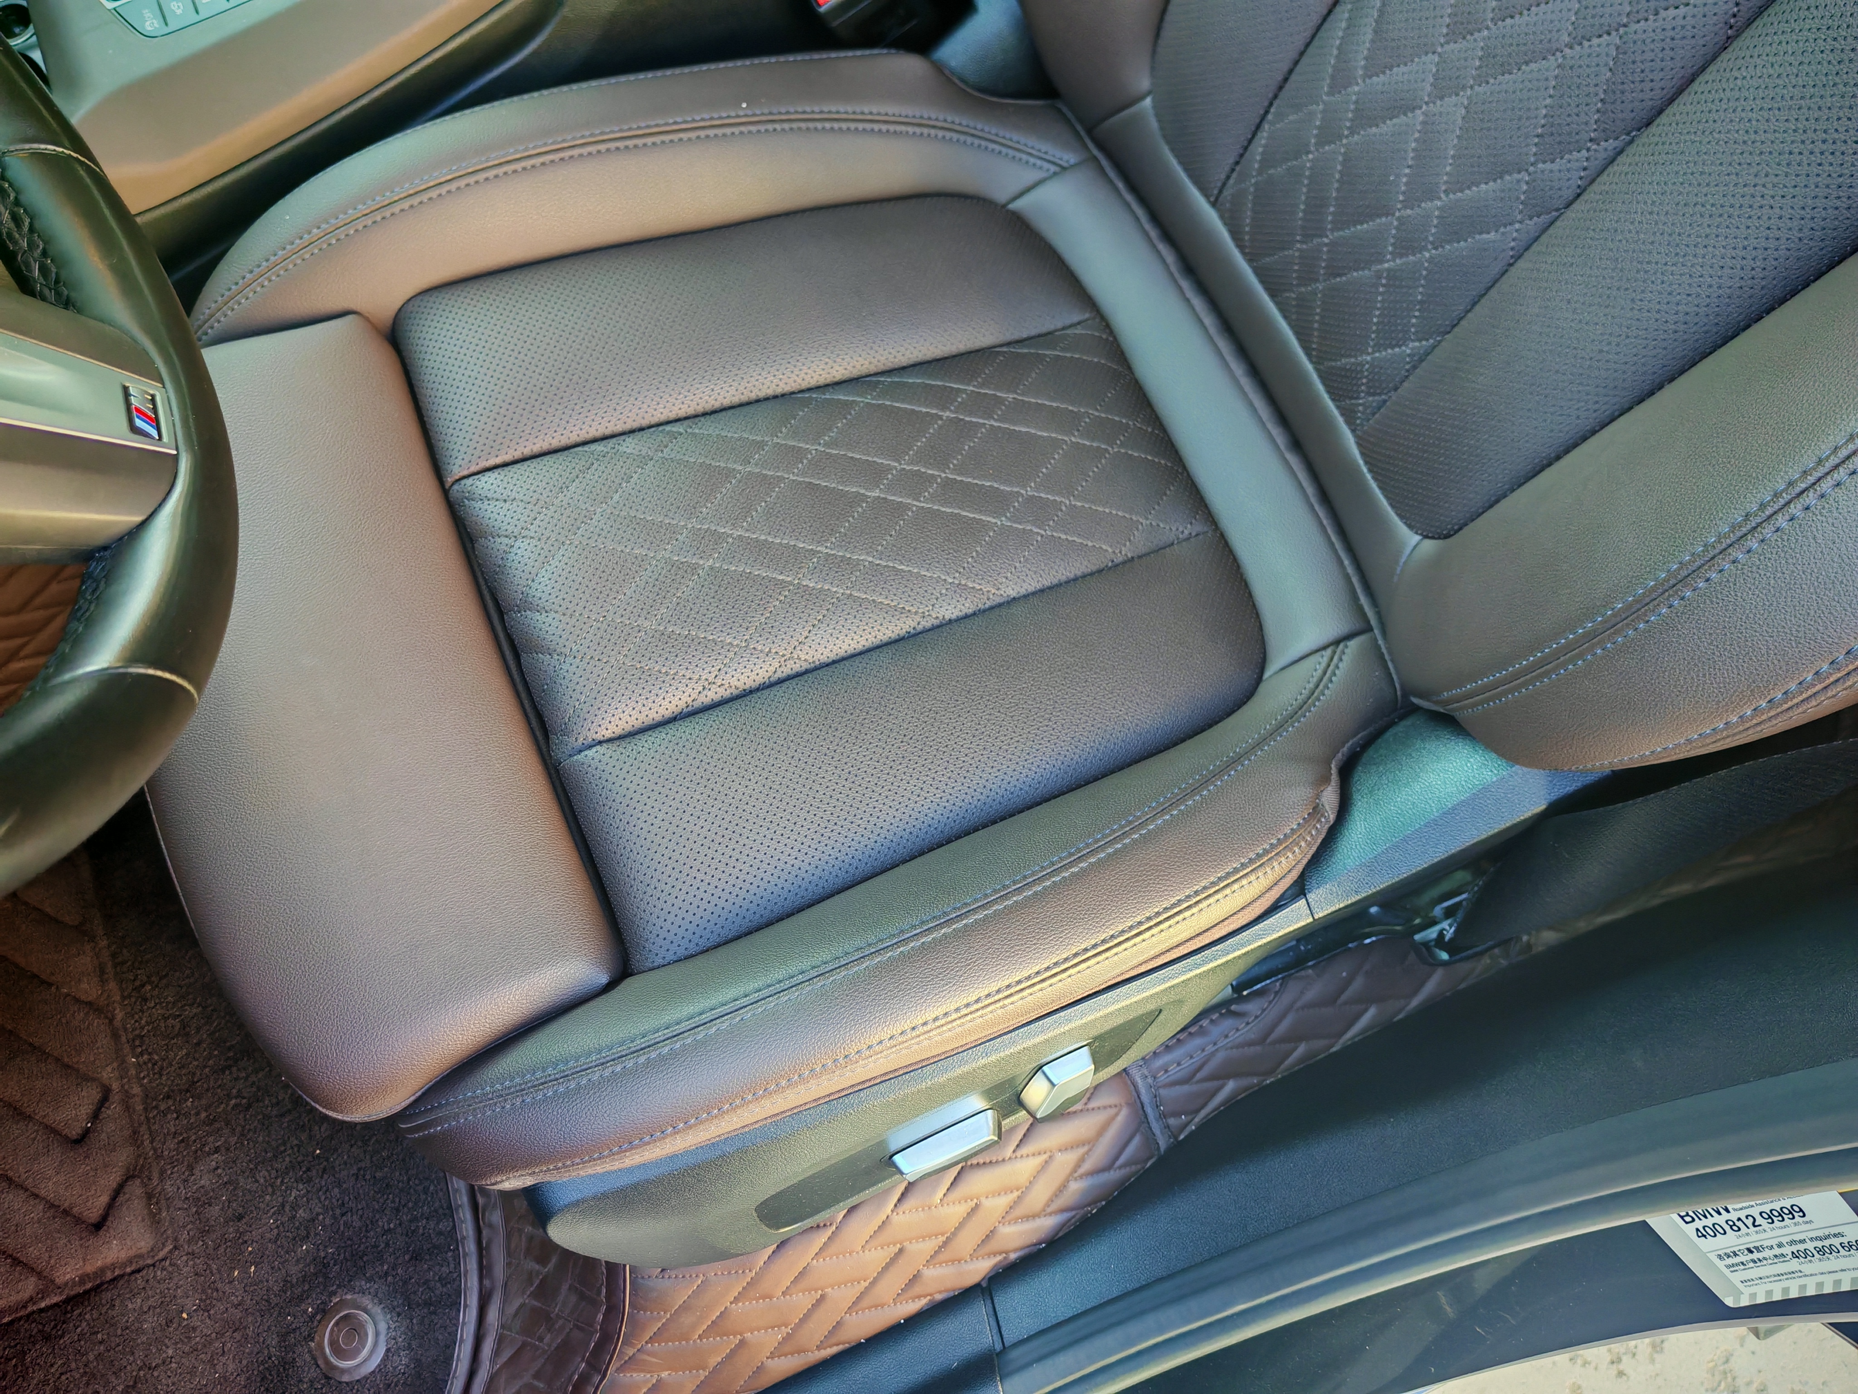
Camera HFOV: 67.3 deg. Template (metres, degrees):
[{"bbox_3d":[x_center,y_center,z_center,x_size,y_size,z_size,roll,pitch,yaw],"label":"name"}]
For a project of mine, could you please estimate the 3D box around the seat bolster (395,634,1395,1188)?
[{"bbox_3d":[0.028,0.089,0.608,0.504,0.105,0.103,-18,71,-24],"label":"seat bolster"}]

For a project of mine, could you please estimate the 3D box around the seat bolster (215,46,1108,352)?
[{"bbox_3d":[-0.129,-0.258,0.734,0.500,0.100,0.098,-18,71,-24],"label":"seat bolster"}]

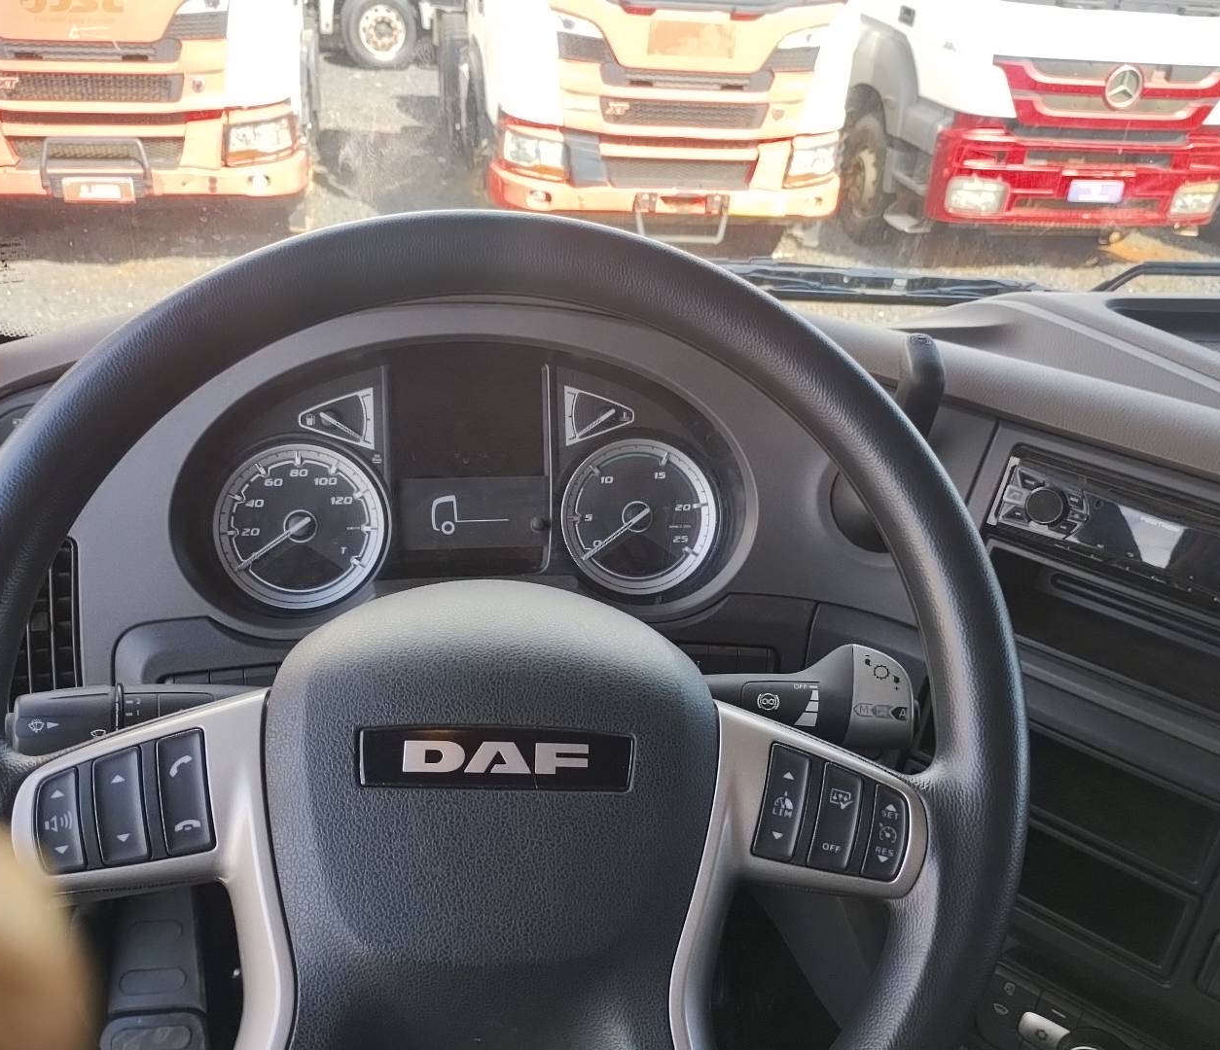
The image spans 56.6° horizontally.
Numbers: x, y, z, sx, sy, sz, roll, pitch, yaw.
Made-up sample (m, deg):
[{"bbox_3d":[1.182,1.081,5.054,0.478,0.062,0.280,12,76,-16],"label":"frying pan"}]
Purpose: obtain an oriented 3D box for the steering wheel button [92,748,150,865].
[{"bbox_3d":[-0.190,0.111,0.444,0.017,0.043,0.008,-9,-13,-11],"label":"steering wheel button"}]

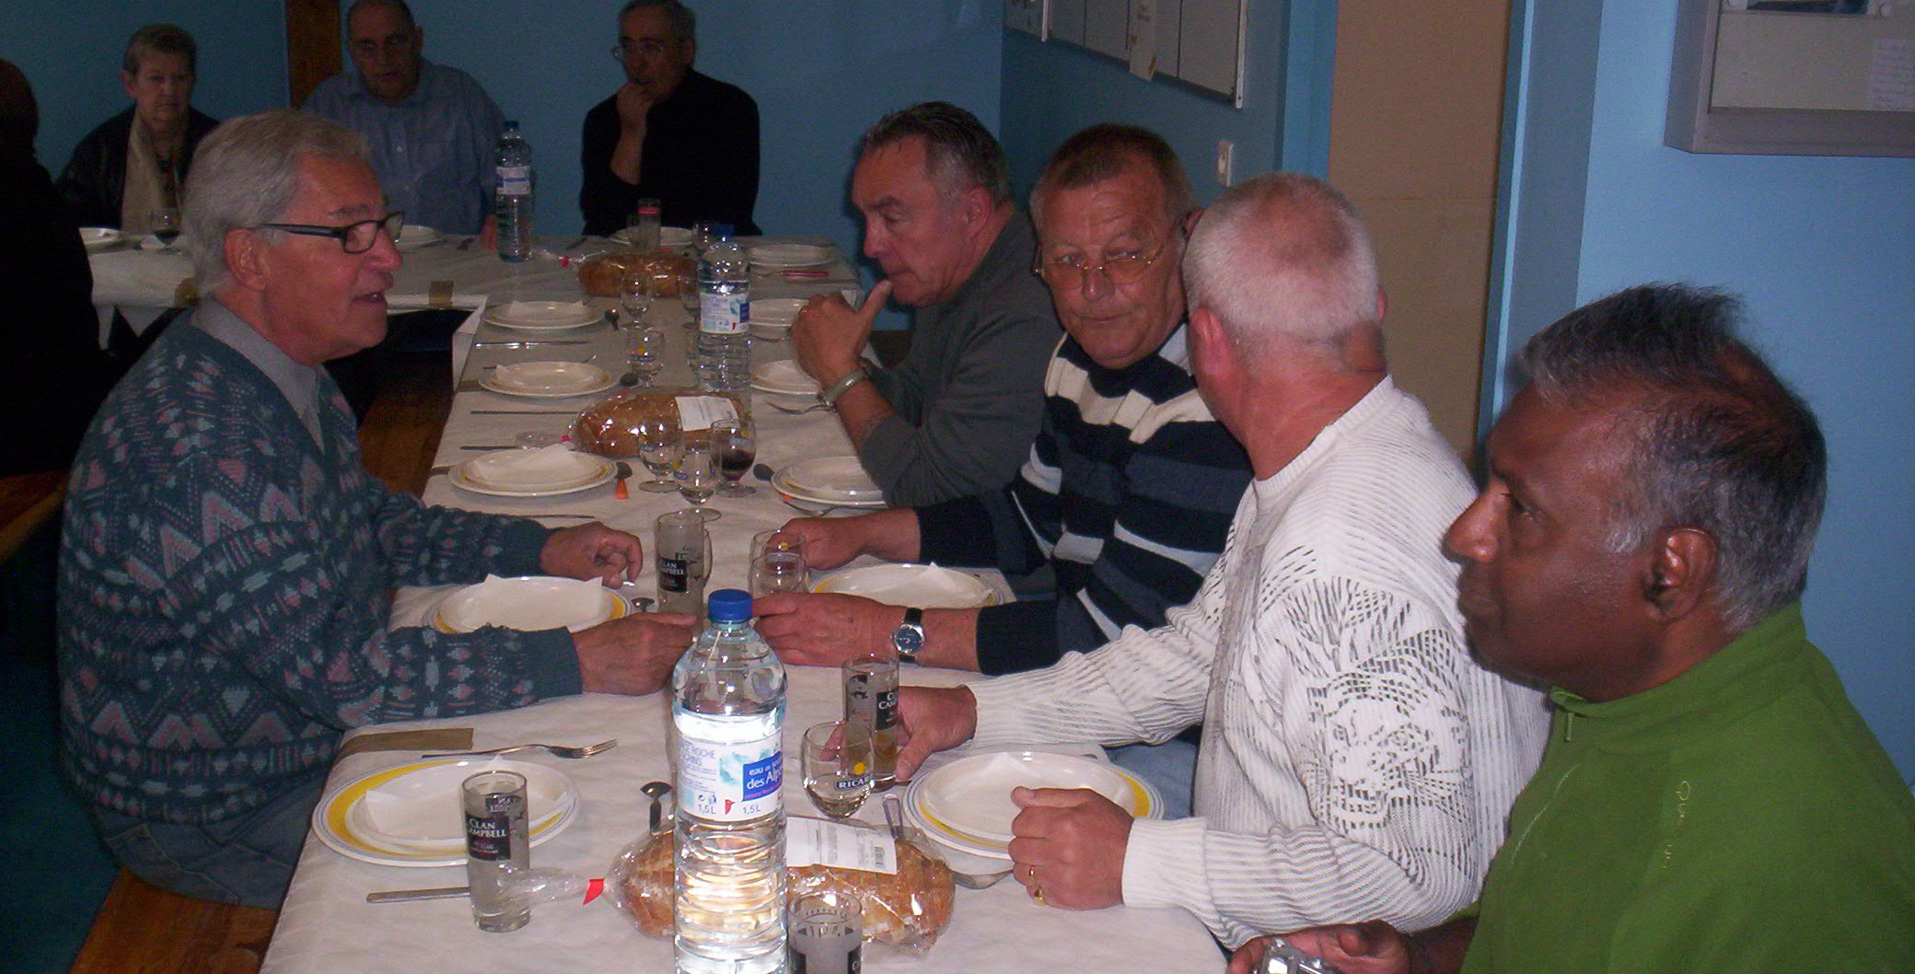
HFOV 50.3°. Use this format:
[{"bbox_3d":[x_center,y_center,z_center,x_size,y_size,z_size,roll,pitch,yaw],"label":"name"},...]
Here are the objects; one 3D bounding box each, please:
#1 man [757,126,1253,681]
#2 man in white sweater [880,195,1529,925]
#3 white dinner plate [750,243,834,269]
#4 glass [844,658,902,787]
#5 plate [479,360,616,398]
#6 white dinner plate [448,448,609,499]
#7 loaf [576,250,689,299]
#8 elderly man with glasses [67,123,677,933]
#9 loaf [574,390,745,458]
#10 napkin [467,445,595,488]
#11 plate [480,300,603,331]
[{"bbox_3d":[0.114,0.246,2.408,0.720,1.340,0.580,-8,18,-28],"label":"man"},{"bbox_3d":[0.245,0.386,1.911,0.680,1.340,0.540,0,16,-3],"label":"man in white sweater"},{"bbox_3d":[-0.401,-0.521,4.702,0.240,0.030,0.240,-2,16,-9],"label":"white dinner plate"},{"bbox_3d":[-0.084,0.233,2.013,0.054,0.123,0.054,1,16,0],"label":"glass"},{"bbox_3d":[-0.700,-0.179,3.507,0.240,0.030,0.240,-2,16,-9],"label":"plate"},{"bbox_3d":[-0.610,-0.015,2.948,0.240,0.030,0.240,-2,16,-9],"label":"white dinner plate"},{"bbox_3d":[-0.668,-0.451,4.386,0.280,0.090,0.125,-2,16,-9],"label":"loaf"},{"bbox_3d":[-0.649,0.252,2.331,0.740,1.340,0.560,-1,16,-7],"label":"elderly man with glasses"},{"bbox_3d":[-0.465,-0.097,3.203,0.273,0.093,0.122,-3,16,-13],"label":"loaf"},{"bbox_3d":[-0.619,-0.025,2.967,0.185,0.035,0.170,1,16,0],"label":"napkin"},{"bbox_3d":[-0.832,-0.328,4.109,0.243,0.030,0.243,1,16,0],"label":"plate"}]

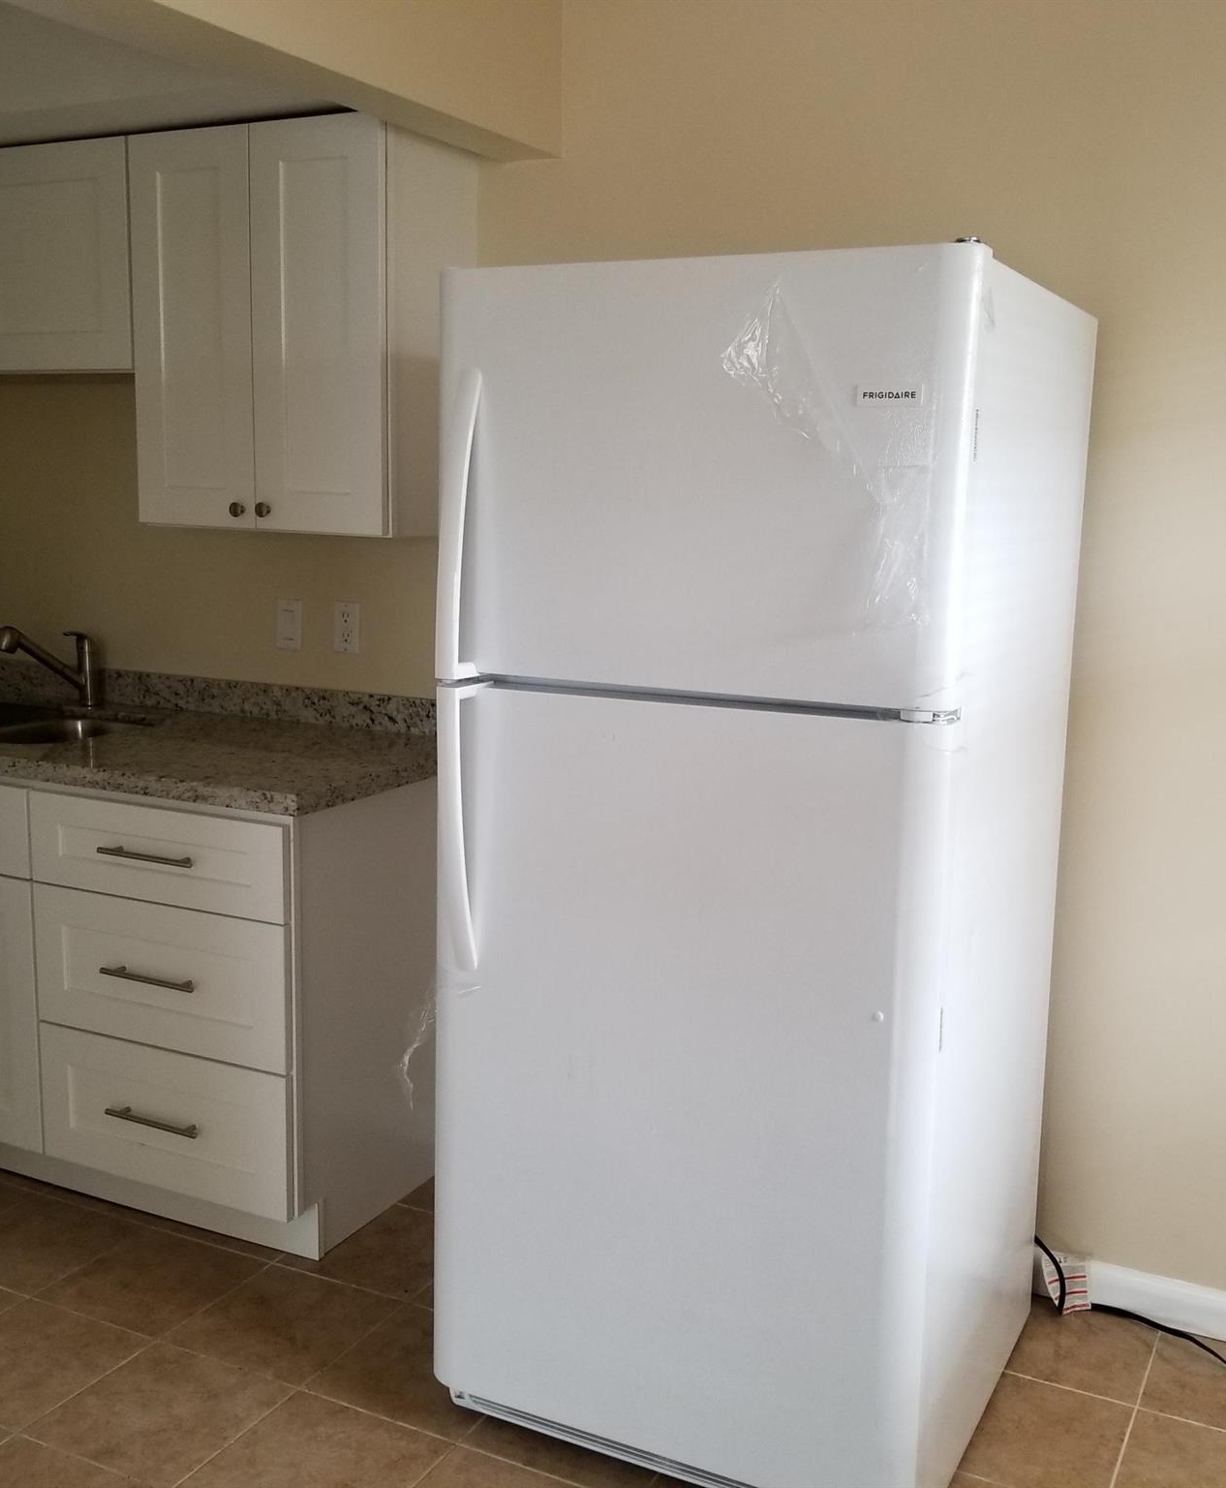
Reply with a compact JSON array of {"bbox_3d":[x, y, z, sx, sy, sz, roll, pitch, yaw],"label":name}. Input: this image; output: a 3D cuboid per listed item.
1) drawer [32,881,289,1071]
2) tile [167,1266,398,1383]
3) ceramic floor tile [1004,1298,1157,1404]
[{"bbox_3d":[-0.753,0.404,3.035,0.611,0.285,0.500,6,10,26],"label":"drawer"},{"bbox_3d":[-0.574,1.016,2.610,0.298,0.010,0.298,5,10,26],"label":"tile"},{"bbox_3d":[0.770,1.044,2.589,0.298,0.010,0.265,5,10,26],"label":"ceramic floor tile"}]

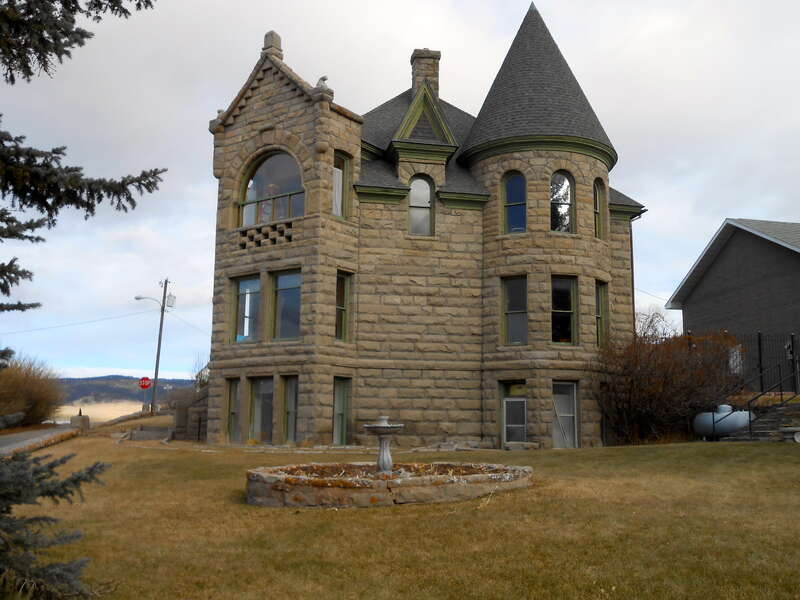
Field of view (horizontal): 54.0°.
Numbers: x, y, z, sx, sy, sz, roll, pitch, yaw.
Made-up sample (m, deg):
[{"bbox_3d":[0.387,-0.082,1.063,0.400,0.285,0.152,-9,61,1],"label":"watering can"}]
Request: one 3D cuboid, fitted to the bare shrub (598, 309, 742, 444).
[{"bbox_3d":[9.532,2.762,28.000,4.800,4.400,3.600,1,-9,0],"label":"bare shrub"}]

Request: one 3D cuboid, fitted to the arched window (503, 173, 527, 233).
[{"bbox_3d":[3.849,-3.289,26.522,0.880,2.108,0.200,-5,-10,32],"label":"arched window"}]

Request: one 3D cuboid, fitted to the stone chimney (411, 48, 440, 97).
[{"bbox_3d":[1.080,-9.373,32.645,1.080,2.113,1.000,3,-9,-11],"label":"stone chimney"}]

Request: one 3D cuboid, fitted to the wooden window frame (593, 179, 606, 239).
[{"bbox_3d":[6.790,-3.142,27.082,0.200,2.096,0.880,-6,-11,35],"label":"wooden window frame"}]

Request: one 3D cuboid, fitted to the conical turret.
[{"bbox_3d":[4.977,-7.858,28.965,5.690,6.649,5.690,1,-9,0],"label":"conical turret"}]

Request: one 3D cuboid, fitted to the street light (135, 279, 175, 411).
[{"bbox_3d":[-14.996,2.840,48.000,2.300,8.350,0.700,1,-9,0],"label":"street light"}]

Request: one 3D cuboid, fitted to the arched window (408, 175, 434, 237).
[{"bbox_3d":[0.741,-3.253,27.069,0.930,2.079,0.200,2,-9,-11],"label":"arched window"}]

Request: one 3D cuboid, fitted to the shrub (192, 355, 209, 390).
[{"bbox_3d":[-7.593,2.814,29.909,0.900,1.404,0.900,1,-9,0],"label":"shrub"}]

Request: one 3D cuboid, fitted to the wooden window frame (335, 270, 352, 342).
[{"bbox_3d":[-1.788,0.214,24.863,0.160,2.238,0.920,-6,-11,38],"label":"wooden window frame"}]

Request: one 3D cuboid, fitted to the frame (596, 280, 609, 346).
[{"bbox_3d":[6.759,0.423,26.524,0.200,2.300,0.920,-6,-11,35],"label":"frame"}]

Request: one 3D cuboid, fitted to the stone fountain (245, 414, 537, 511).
[{"bbox_3d":[-0.188,2.597,13.075,4.750,1.300,4.750,1,-9,0],"label":"stone fountain"}]

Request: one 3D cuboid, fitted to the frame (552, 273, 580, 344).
[{"bbox_3d":[5.314,0.308,25.463,0.950,2.276,0.160,3,-9,-11],"label":"frame"}]

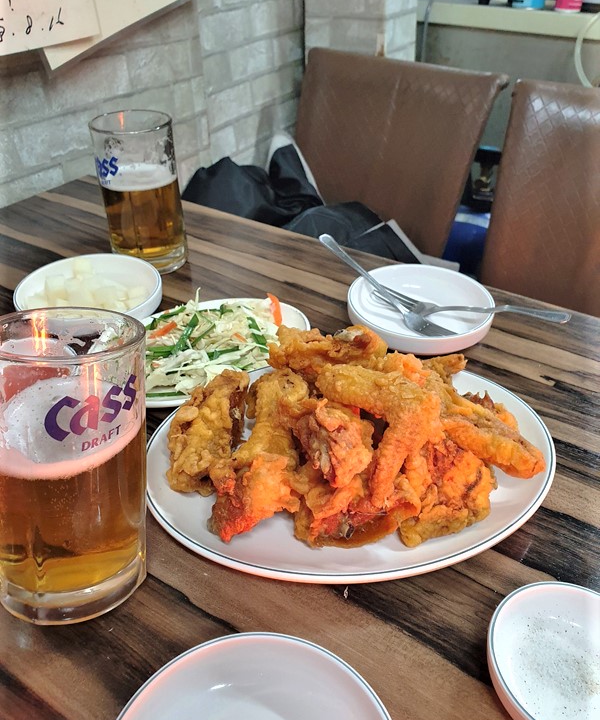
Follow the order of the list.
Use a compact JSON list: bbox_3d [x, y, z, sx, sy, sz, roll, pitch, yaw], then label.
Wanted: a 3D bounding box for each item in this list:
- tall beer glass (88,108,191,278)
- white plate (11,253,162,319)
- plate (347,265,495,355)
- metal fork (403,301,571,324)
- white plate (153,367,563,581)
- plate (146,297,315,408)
[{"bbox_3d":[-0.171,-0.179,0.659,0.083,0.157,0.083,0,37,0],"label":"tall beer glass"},{"bbox_3d":[-0.218,-0.069,0.626,0.145,0.019,0.145,0,37,0],"label":"white plate"},{"bbox_3d":[0.120,-0.054,0.604,0.144,0.019,0.144,0,37,0],"label":"plate"},{"bbox_3d":[0.165,-0.053,0.596,0.190,0.022,0.025,11,38,20],"label":"metal fork"},{"bbox_3d":[0.037,0.068,0.438,0.295,0.024,0.211,-7,37,-8],"label":"white plate"},{"bbox_3d":[-0.090,-0.004,0.538,0.213,0.021,0.137,-16,40,-20],"label":"plate"}]

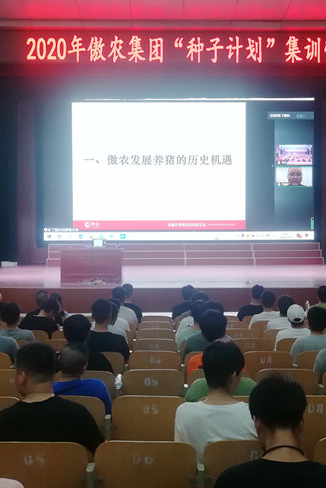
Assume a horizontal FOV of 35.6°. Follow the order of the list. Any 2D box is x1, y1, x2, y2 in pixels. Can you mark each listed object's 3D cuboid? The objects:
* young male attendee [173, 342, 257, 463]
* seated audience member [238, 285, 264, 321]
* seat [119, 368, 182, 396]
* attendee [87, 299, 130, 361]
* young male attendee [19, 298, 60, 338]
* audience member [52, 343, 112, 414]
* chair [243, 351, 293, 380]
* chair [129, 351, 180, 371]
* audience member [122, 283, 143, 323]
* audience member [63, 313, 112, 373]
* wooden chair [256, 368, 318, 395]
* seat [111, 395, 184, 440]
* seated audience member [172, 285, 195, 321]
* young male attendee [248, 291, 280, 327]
[{"bbox_3d":[0.298,1.143,2.816,0.470,1.320,0.720,0,2,0],"label":"young male attendee"},{"bbox_3d":[1.530,1.324,8.564,0.550,1.319,0.750,0,1,0],"label":"seated audience member"},{"bbox_3d":[-0.079,1.434,4.372,0.530,0.830,0.500,0,1,0],"label":"seat"},{"bbox_3d":[-0.587,1.211,5.314,0.520,1.340,0.750,0,1,0],"label":"attendee"},{"bbox_3d":[-1.616,1.329,6.937,0.540,1.224,0.750,0,1,6],"label":"young male attendee"},{"bbox_3d":[-0.580,1.240,3.600,0.500,1.177,0.720,0,2,0],"label":"audience member"},{"bbox_3d":[1.027,1.454,5.185,0.530,0.830,0.500,0,1,0],"label":"chair"},{"bbox_3d":[-0.076,1.461,5.185,0.530,0.830,0.500,0,1,0],"label":"chair"},{"bbox_3d":[-0.532,1.247,7.941,0.490,1.303,0.680,0,2,0],"label":"audience member"},{"bbox_3d":[-0.658,1.216,4.387,0.520,1.285,0.720,0,2,0],"label":"audience member"},{"bbox_3d":[0.984,1.406,4.251,0.520,0.850,0.540,0,2,0],"label":"wooden chair"},{"bbox_3d":[-0.088,1.391,3.514,0.520,0.840,0.500,0,2,0],"label":"seat"},{"bbox_3d":[0.436,1.327,8.564,0.520,1.323,0.750,0,1,0],"label":"seated audience member"},{"bbox_3d":[1.422,1.256,7.298,0.490,1.236,0.680,0,2,0],"label":"young male attendee"}]

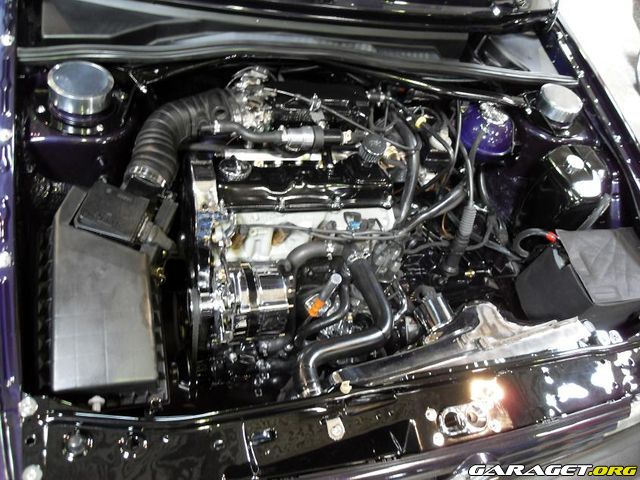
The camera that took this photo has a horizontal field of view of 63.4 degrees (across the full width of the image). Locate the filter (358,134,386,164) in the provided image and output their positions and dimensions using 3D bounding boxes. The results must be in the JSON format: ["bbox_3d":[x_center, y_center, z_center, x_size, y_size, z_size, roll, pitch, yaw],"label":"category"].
[{"bbox_3d":[0.114,-0.197,1.125,0.053,0.038,0.053,-4,68,-22],"label":"filter"}]

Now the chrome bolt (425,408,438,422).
[{"bbox_3d":[0.166,0.261,0.772,0.018,0.010,0.018,8,53,-11],"label":"chrome bolt"}]

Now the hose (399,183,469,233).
[{"bbox_3d":[0.244,-0.065,1.114,0.163,0.081,0.026,-23,64,-30],"label":"hose"}]

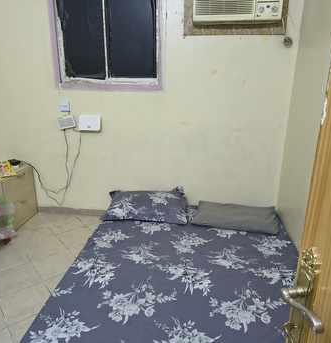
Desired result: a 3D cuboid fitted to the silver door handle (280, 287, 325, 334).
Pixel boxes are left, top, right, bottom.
[{"bbox_3d":[0.322,0.312,0.720,0.062,0.036,0.125,-4,19,-15],"label":"silver door handle"}]

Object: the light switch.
[{"bbox_3d":[-0.941,-0.609,2.968,0.084,0.088,0.022,3,18,7],"label":"light switch"}]

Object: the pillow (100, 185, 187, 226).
[{"bbox_3d":[-0.161,0.287,2.825,0.720,0.175,0.460,3,18,7],"label":"pillow"}]

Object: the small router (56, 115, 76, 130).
[{"bbox_3d":[-0.924,-0.460,2.957,0.160,0.104,0.030,-11,15,11],"label":"small router"}]

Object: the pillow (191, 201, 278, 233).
[{"bbox_3d":[0.597,0.369,2.701,0.680,0.115,0.420,4,18,11],"label":"pillow"}]

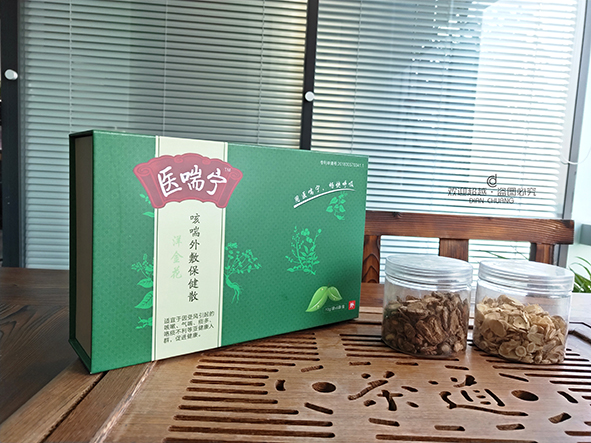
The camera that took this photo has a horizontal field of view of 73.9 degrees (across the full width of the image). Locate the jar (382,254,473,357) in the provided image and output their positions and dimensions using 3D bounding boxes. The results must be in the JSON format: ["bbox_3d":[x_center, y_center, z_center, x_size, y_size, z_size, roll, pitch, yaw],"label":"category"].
[{"bbox_3d":[0.145,0.089,0.435,0.090,0.089,0.090,3,4,0],"label":"jar"}]

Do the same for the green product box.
[{"bbox_3d":[-0.067,0.021,0.447,0.316,0.202,0.094,-1,5,-37],"label":"green product box"}]

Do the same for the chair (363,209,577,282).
[{"bbox_3d":[0.320,0.439,0.649,0.489,0.877,0.470,3,4,0],"label":"chair"}]

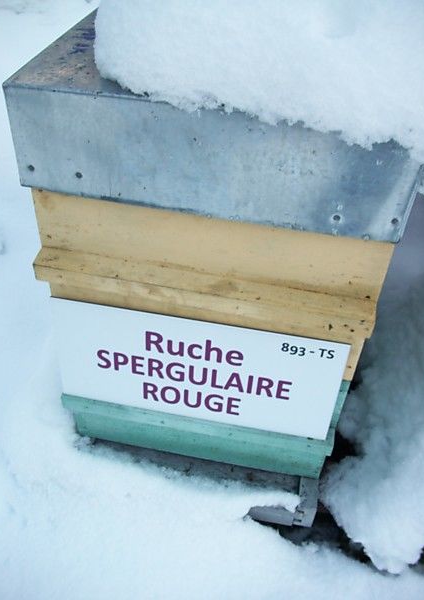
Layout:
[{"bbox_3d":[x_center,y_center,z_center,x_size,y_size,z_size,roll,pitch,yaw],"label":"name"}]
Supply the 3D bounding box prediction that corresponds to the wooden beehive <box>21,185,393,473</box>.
[{"bbox_3d":[0.020,-0.047,0.835,0.379,0.442,0.416,9,43,6],"label":"wooden beehive"}]

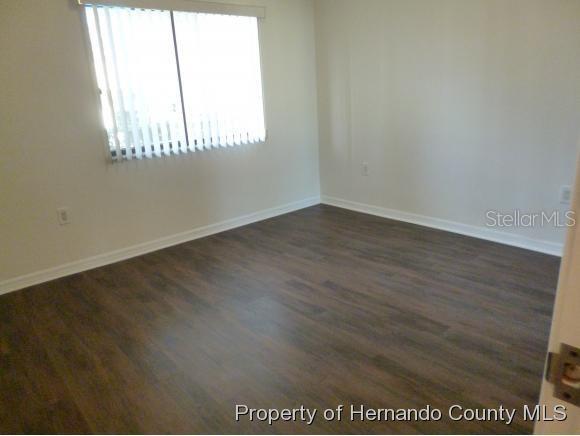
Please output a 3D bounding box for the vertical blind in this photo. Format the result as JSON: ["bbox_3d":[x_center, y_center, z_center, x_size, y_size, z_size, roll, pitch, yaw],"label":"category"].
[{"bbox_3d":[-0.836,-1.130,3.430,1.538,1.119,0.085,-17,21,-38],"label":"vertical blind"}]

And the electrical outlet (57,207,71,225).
[{"bbox_3d":[-1.696,-0.015,3.032,0.072,0.116,0.010,-17,21,-38],"label":"electrical outlet"}]

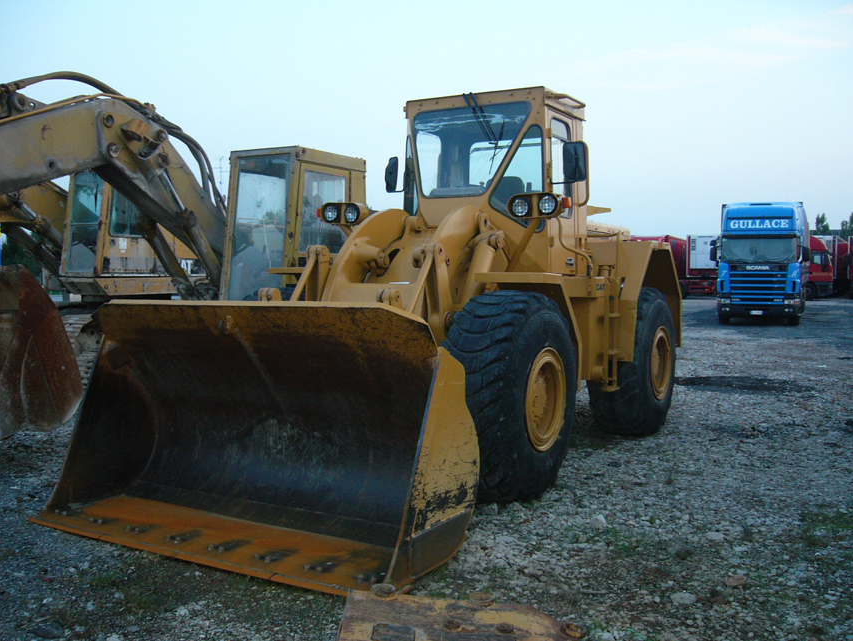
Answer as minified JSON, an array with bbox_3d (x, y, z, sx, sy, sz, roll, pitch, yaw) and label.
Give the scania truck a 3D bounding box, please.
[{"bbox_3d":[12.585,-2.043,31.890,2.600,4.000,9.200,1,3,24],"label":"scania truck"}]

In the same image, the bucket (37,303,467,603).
[{"bbox_3d":[-1.094,0.629,5.686,2.940,1.470,1.200,1,3,30],"label":"bucket"}]

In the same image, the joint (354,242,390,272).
[{"bbox_3d":[-0.466,-0.533,7.315,0.270,0.250,0.200,1,3,30],"label":"joint"}]

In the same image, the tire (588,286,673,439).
[{"bbox_3d":[2.224,0.401,9.211,0.570,1.540,1.580,1,3,31],"label":"tire"}]

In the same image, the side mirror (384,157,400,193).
[{"bbox_3d":[-0.350,-1.502,8.896,0.180,0.360,0.070,2,4,42],"label":"side mirror"}]

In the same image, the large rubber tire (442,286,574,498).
[{"bbox_3d":[0.646,0.540,6.524,0.570,1.540,1.580,1,3,30],"label":"large rubber tire"}]

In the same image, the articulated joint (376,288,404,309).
[{"bbox_3d":[-0.259,-0.150,6.045,0.180,0.180,0.150,1,3,30],"label":"articulated joint"}]

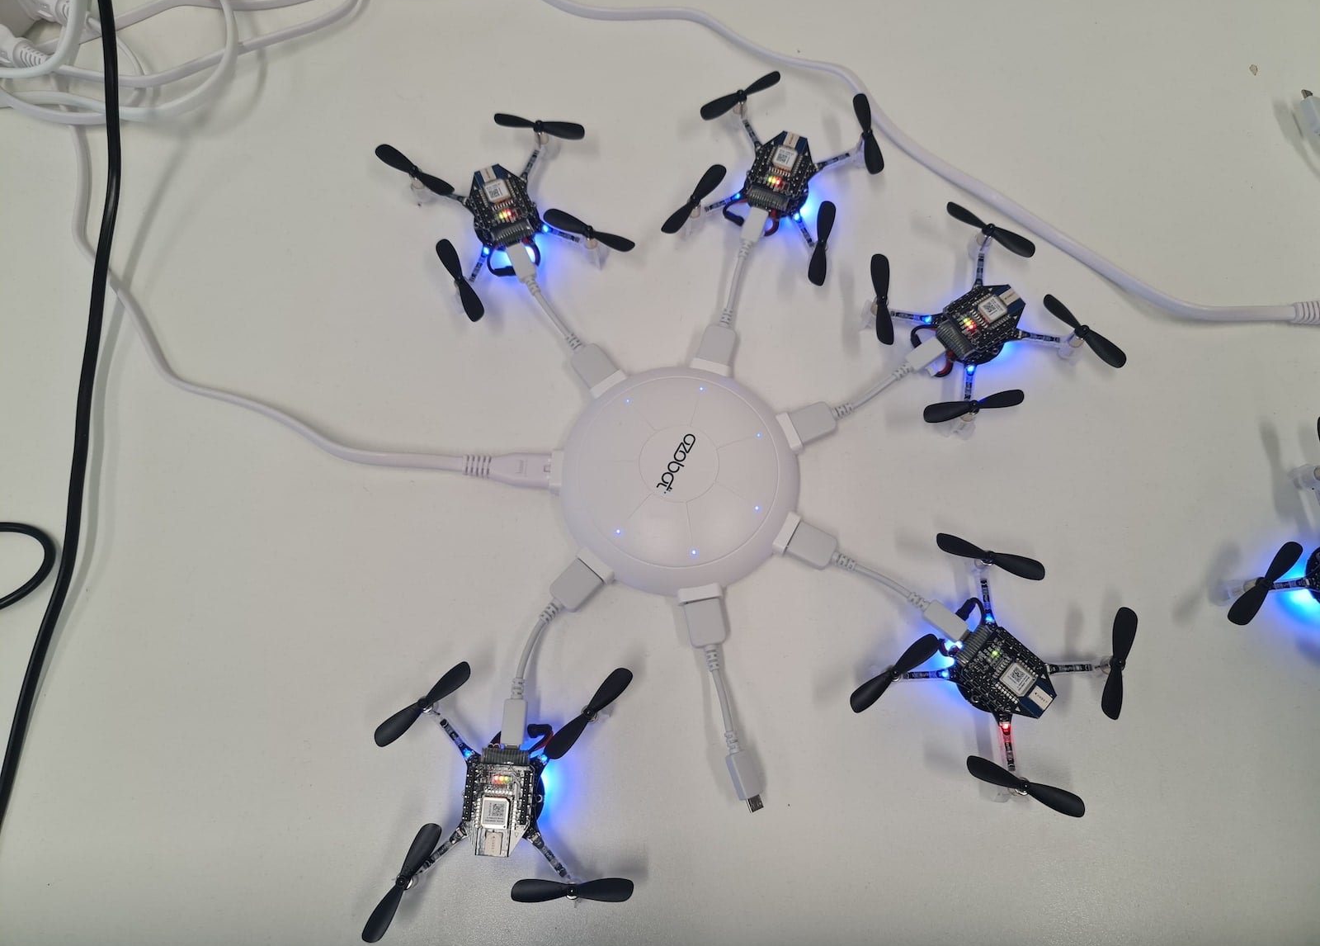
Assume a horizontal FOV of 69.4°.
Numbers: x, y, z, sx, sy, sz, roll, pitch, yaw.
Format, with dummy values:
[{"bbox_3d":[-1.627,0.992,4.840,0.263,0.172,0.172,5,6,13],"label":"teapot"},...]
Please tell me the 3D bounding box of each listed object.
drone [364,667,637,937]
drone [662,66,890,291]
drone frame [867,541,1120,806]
[{"bbox_3d":[-0.061,0.130,0.380,0.105,0.030,0.105,3,72,1],"label":"drone"},{"bbox_3d":[0.058,-0.144,0.473,0.094,0.030,0.111,22,73,7],"label":"drone"},{"bbox_3d":[0.140,0.083,0.397,0.104,0.030,0.104,41,76,12],"label":"drone frame"}]

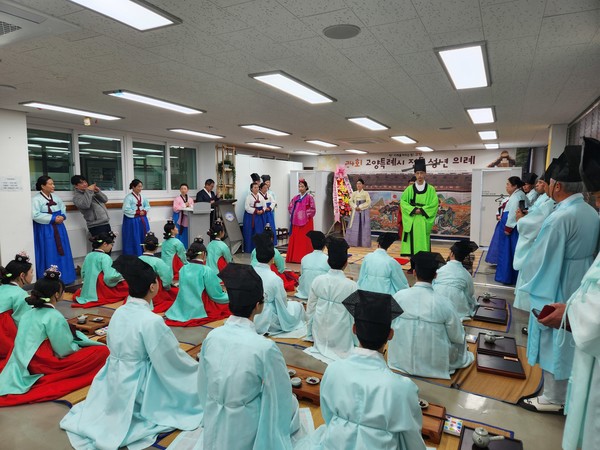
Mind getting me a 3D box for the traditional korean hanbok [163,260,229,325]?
[{"bbox_3d":[-1.030,0.695,4.390,0.700,0.620,0.720,3,6,28],"label":"traditional korean hanbok"}]

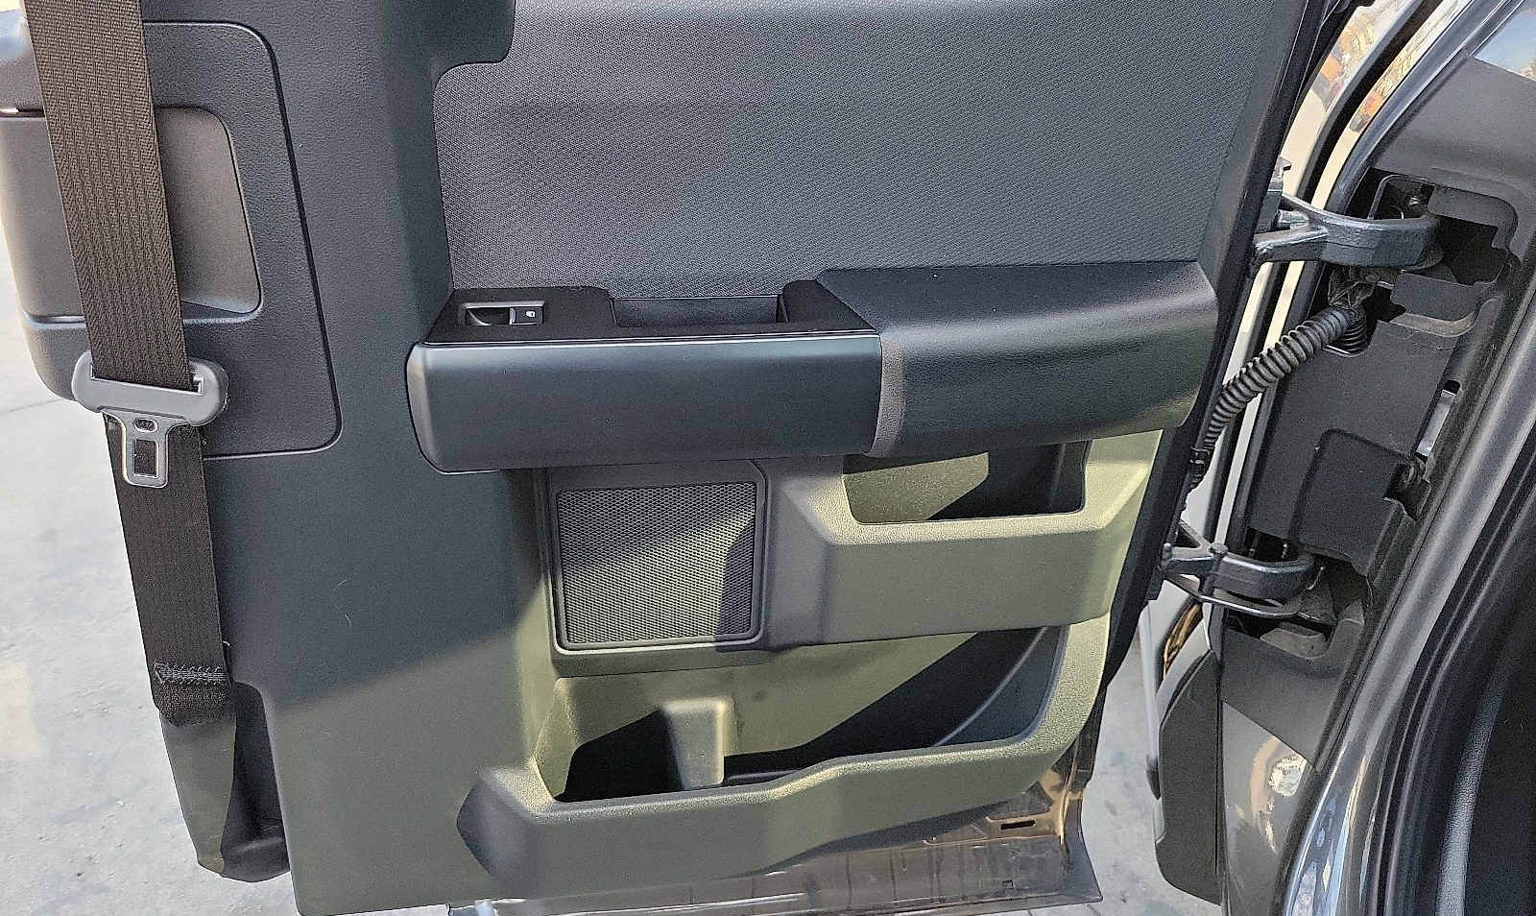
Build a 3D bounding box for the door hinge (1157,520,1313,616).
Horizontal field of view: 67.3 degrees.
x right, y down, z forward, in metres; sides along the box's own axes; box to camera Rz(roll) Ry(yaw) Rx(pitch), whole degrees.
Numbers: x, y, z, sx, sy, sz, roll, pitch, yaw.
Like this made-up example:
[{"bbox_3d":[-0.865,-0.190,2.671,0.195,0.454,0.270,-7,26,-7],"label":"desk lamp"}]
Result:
[{"bbox_3d":[0.352,0.082,0.867,0.097,0.048,0.062,-3,22,-8],"label":"door hinge"}]

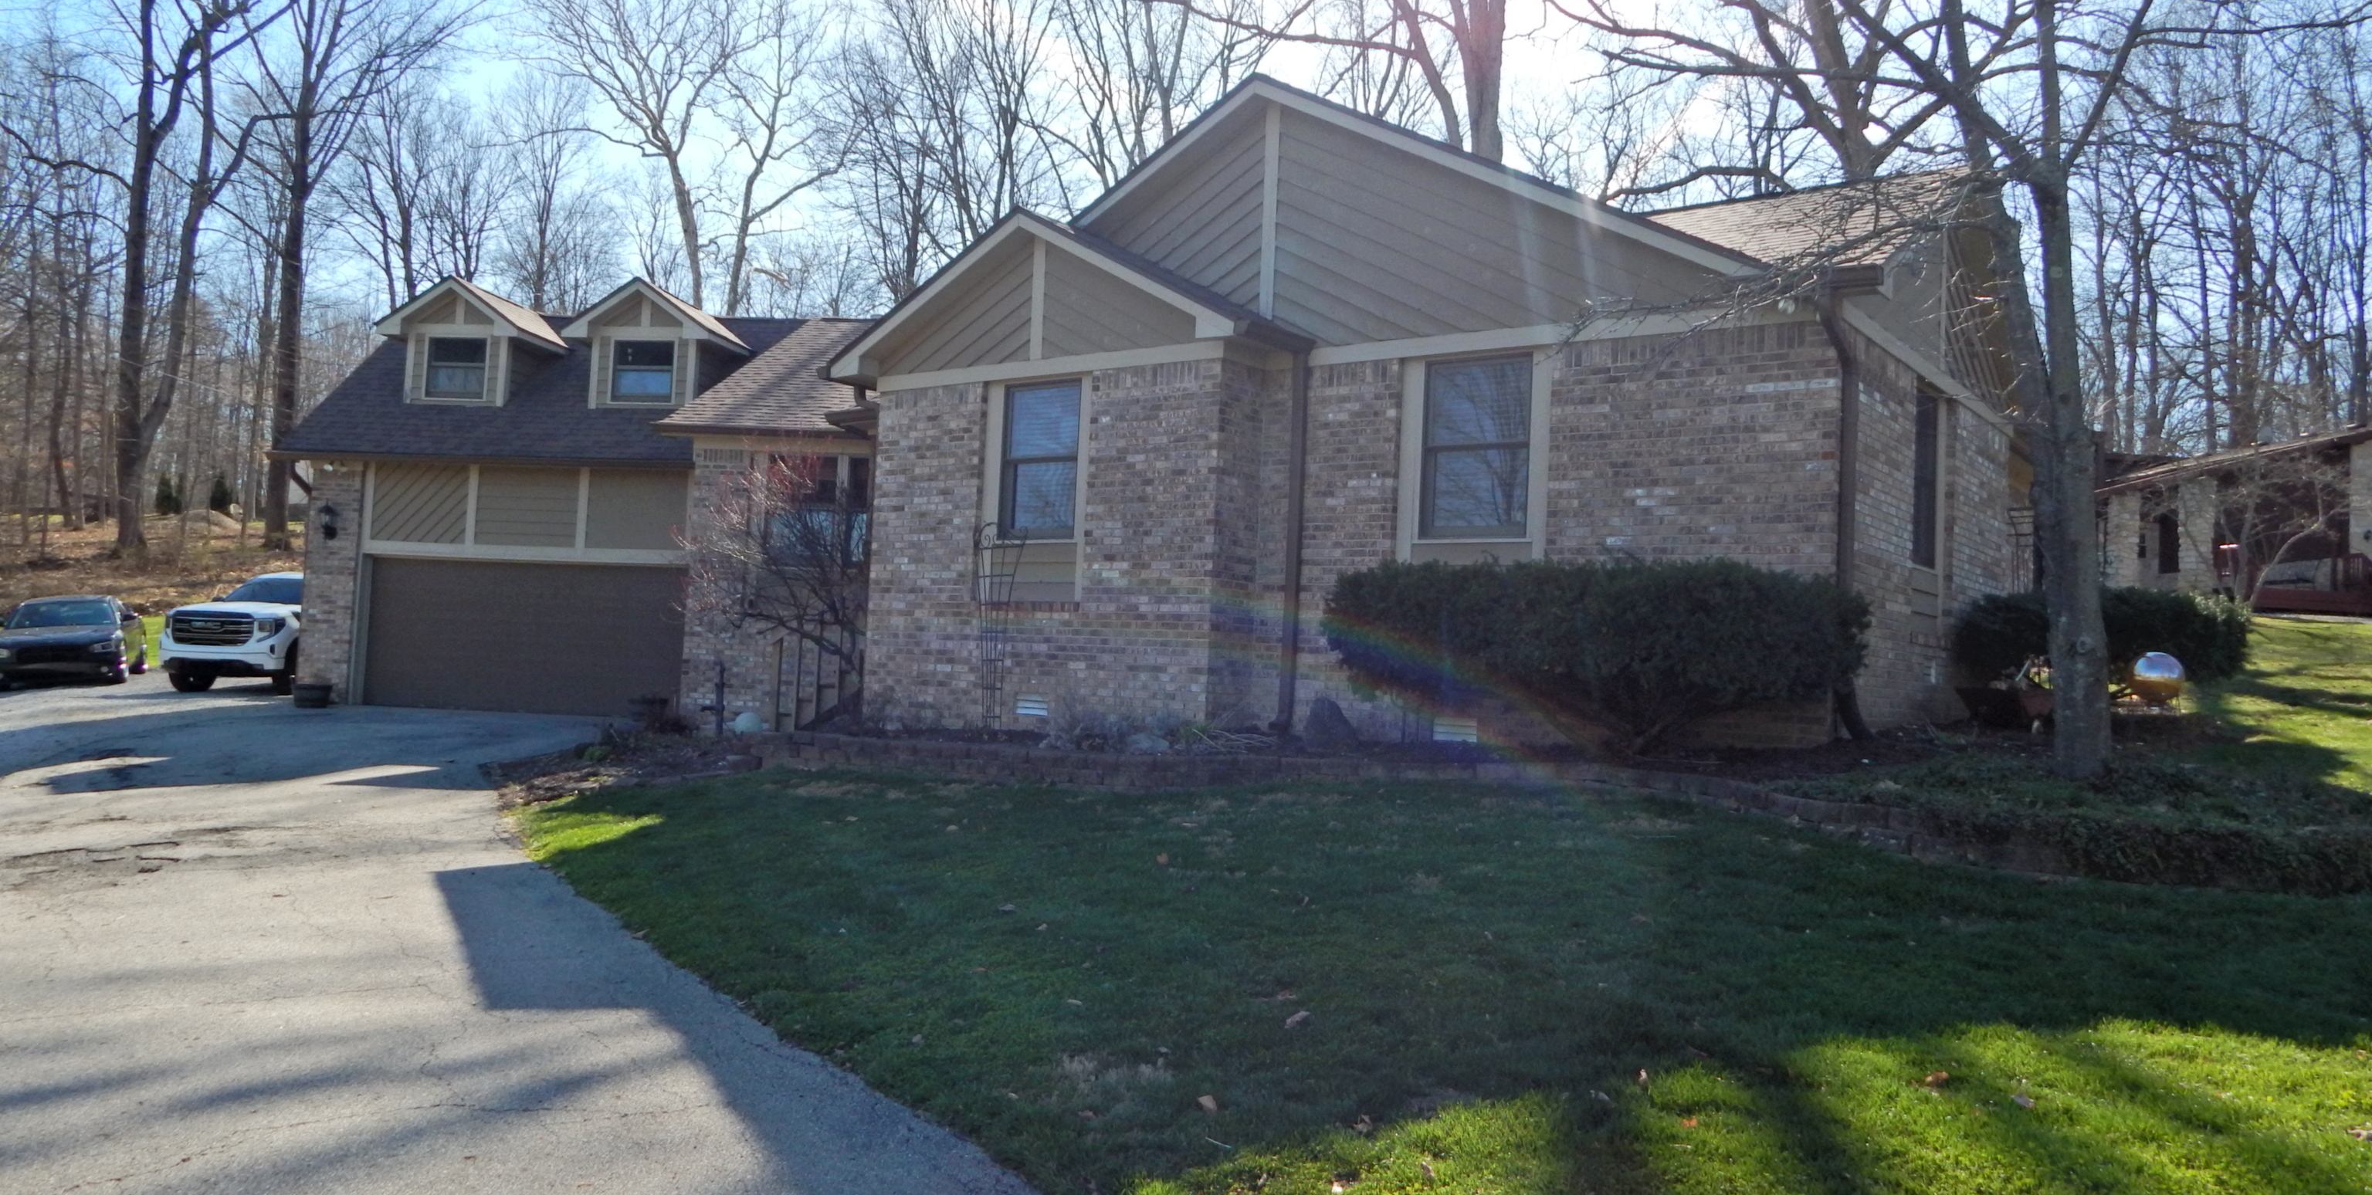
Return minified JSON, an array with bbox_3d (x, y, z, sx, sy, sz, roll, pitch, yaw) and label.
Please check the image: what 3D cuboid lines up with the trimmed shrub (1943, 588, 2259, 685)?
[{"bbox_3d":[7.459,0.423,12.288,2.000,1.000,1.900,1,-2,38],"label":"trimmed shrub"}]

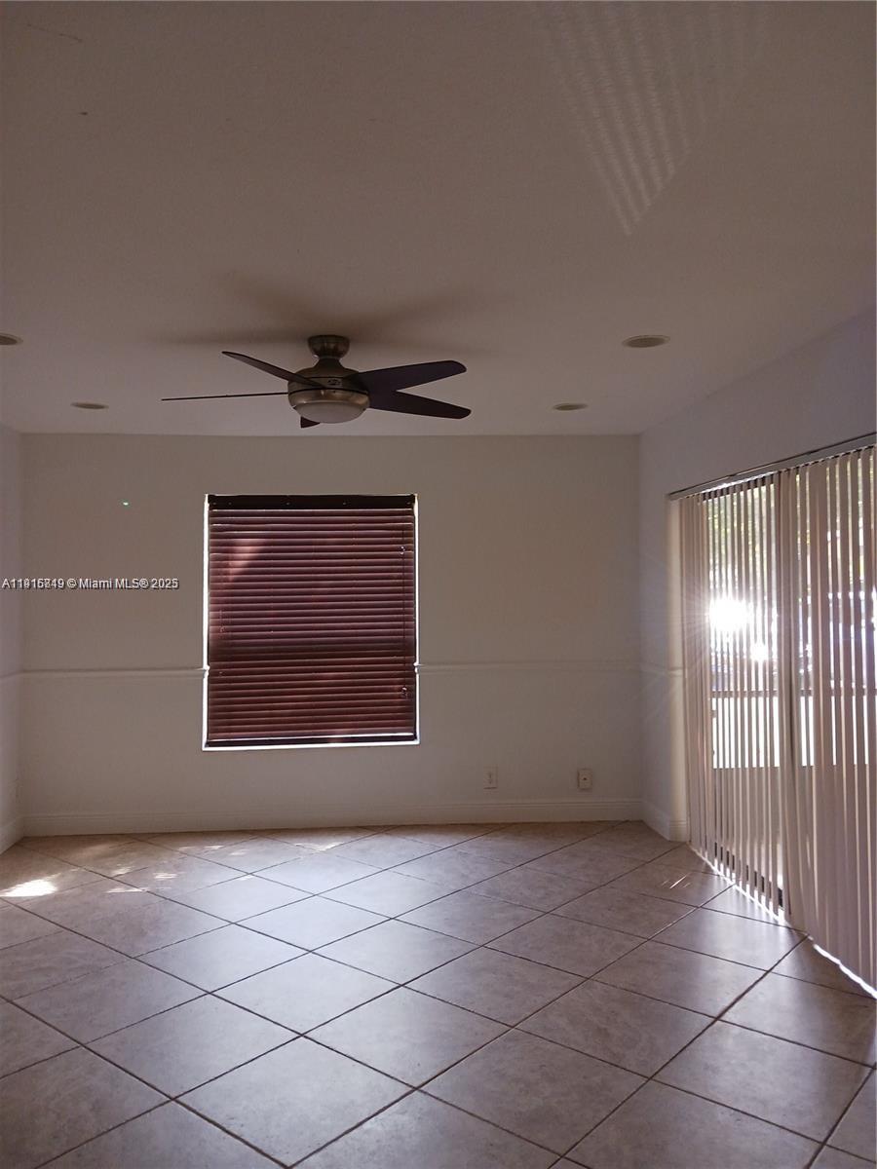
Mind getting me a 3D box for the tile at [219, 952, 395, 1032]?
[{"bbox_3d":[-0.487,1.509,3.387,0.500,0.010,0.500,-1,-1,40],"label":"tile"}]

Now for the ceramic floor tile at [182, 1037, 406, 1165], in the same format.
[{"bbox_3d":[-0.419,1.502,2.679,0.500,0.010,0.500,-1,-1,40],"label":"ceramic floor tile"}]

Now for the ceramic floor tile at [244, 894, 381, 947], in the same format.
[{"bbox_3d":[-0.554,1.517,4.095,0.500,0.010,0.500,-1,-1,40],"label":"ceramic floor tile"}]

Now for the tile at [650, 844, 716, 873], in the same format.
[{"bbox_3d":[1.482,1.546,5.084,0.424,0.010,0.510,0,-1,39],"label":"tile"}]

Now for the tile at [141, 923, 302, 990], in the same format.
[{"bbox_3d":[-0.875,1.513,3.707,0.500,0.010,0.500,-1,-1,40],"label":"tile"}]

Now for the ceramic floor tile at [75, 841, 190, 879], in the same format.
[{"bbox_3d":[-1.719,1.522,5.067,0.498,0.010,0.498,0,0,39],"label":"ceramic floor tile"}]

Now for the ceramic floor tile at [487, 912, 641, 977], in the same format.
[{"bbox_3d":[0.542,1.514,3.857,0.498,0.010,0.498,0,0,39],"label":"ceramic floor tile"}]

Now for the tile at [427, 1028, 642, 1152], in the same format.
[{"bbox_3d":[0.291,1.509,2.760,0.498,0.010,0.498,0,0,39],"label":"tile"}]

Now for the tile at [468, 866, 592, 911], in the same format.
[{"bbox_3d":[0.474,1.518,4.565,0.498,0.010,0.498,0,0,39],"label":"tile"}]

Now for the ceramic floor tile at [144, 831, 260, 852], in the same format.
[{"bbox_3d":[-1.399,1.524,5.455,0.498,0.010,0.498,0,0,39],"label":"ceramic floor tile"}]

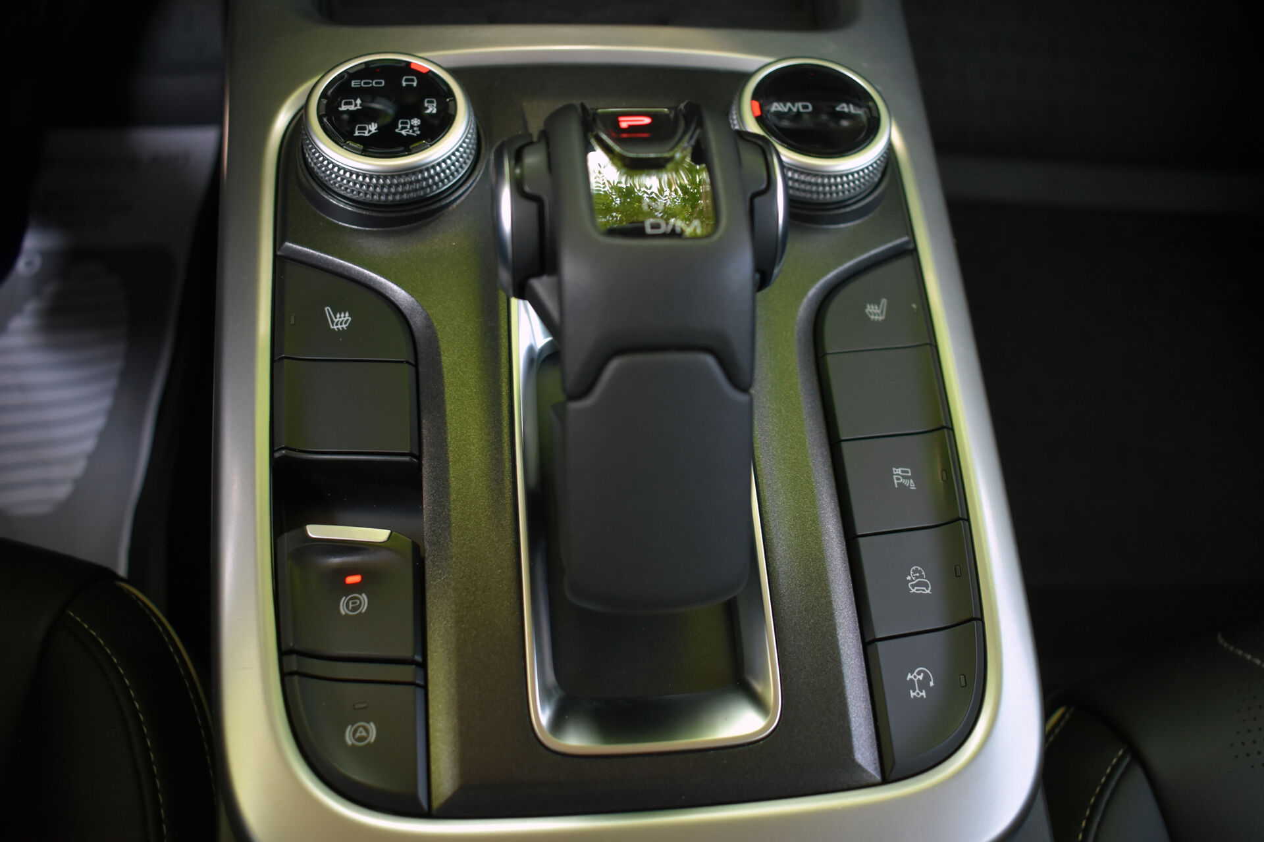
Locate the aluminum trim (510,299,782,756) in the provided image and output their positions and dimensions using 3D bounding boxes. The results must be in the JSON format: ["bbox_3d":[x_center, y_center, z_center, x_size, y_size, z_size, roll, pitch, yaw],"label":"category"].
[{"bbox_3d":[0.000,0.017,0.339,0.065,0.013,0.151,-1,62,-7],"label":"aluminum trim"}]

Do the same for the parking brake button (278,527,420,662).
[{"bbox_3d":[-0.073,0.045,0.311,0.036,0.013,0.033,-1,64,-7],"label":"parking brake button"}]

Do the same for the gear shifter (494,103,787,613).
[{"bbox_3d":[0.003,-0.016,0.307,0.073,0.076,0.126,-1,59,-7],"label":"gear shifter"}]

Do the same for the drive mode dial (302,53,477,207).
[{"bbox_3d":[-0.075,-0.092,0.368,0.053,0.015,0.053,-1,59,-7],"label":"drive mode dial"}]

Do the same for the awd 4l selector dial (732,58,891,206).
[{"bbox_3d":[0.058,-0.096,0.388,0.053,0.015,0.053,-1,59,-7],"label":"awd 4l selector dial"}]

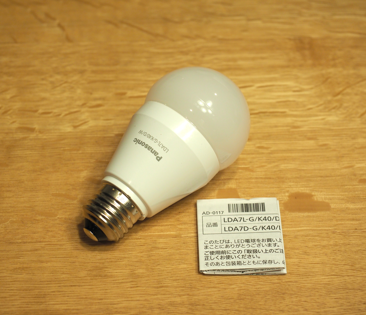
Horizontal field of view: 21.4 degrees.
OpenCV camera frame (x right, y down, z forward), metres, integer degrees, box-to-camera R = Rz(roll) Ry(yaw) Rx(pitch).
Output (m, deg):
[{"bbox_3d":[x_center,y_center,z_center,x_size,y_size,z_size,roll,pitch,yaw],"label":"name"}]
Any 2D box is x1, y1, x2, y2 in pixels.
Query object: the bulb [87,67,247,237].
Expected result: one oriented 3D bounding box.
[{"bbox_3d":[-0.011,0.000,0.510,0.060,0.060,0.112,33,70,27],"label":"bulb"}]

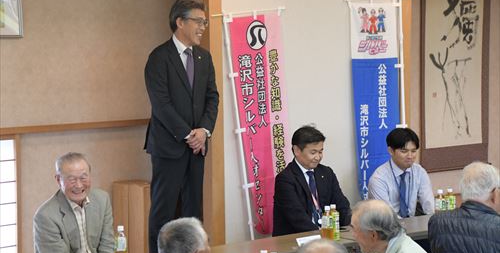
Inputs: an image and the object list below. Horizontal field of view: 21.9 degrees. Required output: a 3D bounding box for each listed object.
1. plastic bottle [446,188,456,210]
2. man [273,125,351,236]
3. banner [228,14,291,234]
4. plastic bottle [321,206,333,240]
[{"bbox_3d":[1.236,0.491,7.943,0.066,0.208,0.066,-5,7,-41],"label":"plastic bottle"},{"bbox_3d":[0.433,0.463,7.873,0.600,0.920,0.660,-5,7,-41],"label":"man"},{"bbox_3d":[0.107,-0.014,8.949,0.500,1.530,0.060,-11,6,-40],"label":"banner"},{"bbox_3d":[0.436,0.554,7.258,0.066,0.208,0.066,0,5,0],"label":"plastic bottle"}]

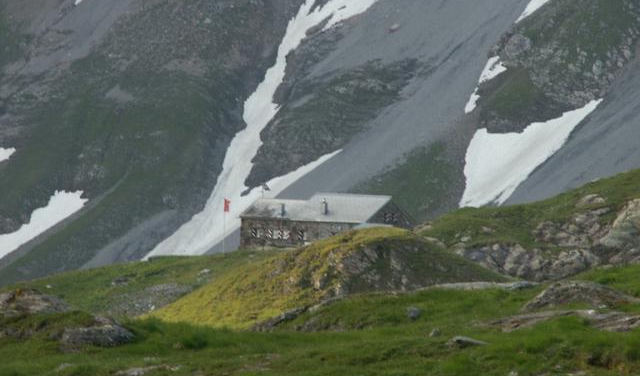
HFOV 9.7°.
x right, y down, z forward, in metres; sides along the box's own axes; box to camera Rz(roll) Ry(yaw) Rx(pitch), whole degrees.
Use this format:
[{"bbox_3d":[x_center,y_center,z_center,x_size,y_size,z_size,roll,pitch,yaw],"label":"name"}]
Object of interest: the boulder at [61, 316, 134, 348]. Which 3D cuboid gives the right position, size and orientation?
[{"bbox_3d":[-10.671,6.930,180.000,3.500,1.500,2.400,2,1,0],"label":"boulder"}]

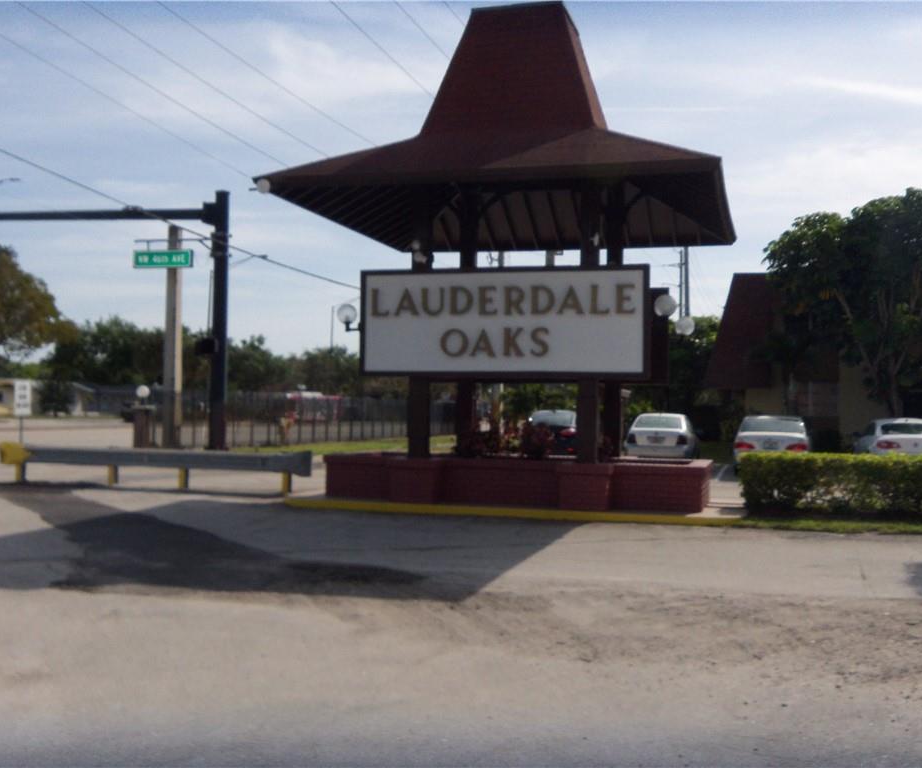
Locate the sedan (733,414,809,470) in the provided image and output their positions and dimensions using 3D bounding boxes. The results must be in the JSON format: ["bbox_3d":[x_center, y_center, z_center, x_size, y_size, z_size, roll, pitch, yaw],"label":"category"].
[{"bbox_3d":[8.270,1.561,27.700,1.820,1.460,4.800,0,-2,16],"label":"sedan"}]

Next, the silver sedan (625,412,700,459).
[{"bbox_3d":[5.600,1.550,28.600,1.740,1.450,4.400,0,-2,16],"label":"silver sedan"}]

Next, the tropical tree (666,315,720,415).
[{"bbox_3d":[9.700,-0.131,43.000,4.000,5.700,4.000,0,-2,16],"label":"tropical tree"}]

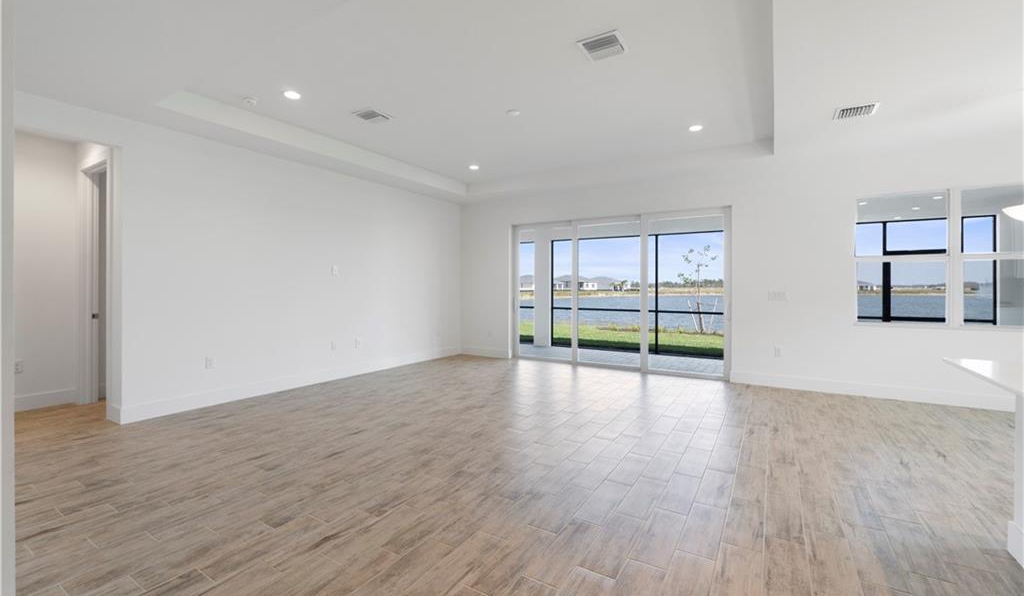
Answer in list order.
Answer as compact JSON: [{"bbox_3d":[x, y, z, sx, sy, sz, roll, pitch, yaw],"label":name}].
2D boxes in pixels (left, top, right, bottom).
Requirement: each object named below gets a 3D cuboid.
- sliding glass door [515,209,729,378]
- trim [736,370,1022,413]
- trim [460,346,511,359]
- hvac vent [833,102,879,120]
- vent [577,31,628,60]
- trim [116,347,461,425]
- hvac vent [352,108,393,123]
[{"bbox_3d":[1.515,-0.086,6.766,3.527,2.421,0.150,1,2,32],"label":"sliding glass door"},{"bbox_3d":[4.122,1.084,5.081,2.680,0.165,0.020,1,2,32],"label":"trim"},{"bbox_3d":[-0.522,1.013,7.986,1.183,0.165,0.020,1,2,32],"label":"trim"},{"bbox_3d":[3.128,-1.684,3.883,0.302,0.020,0.302,1,2,32],"label":"hvac vent"},{"bbox_3d":[0.685,-1.890,3.226,0.302,0.020,0.302,1,2,32],"label":"vent"},{"bbox_3d":[-2.347,1.058,6.164,0.020,0.173,5.045,1,2,32],"label":"trim"},{"bbox_3d":[-1.470,-1.920,4.526,0.302,0.020,0.302,1,2,32],"label":"hvac vent"}]

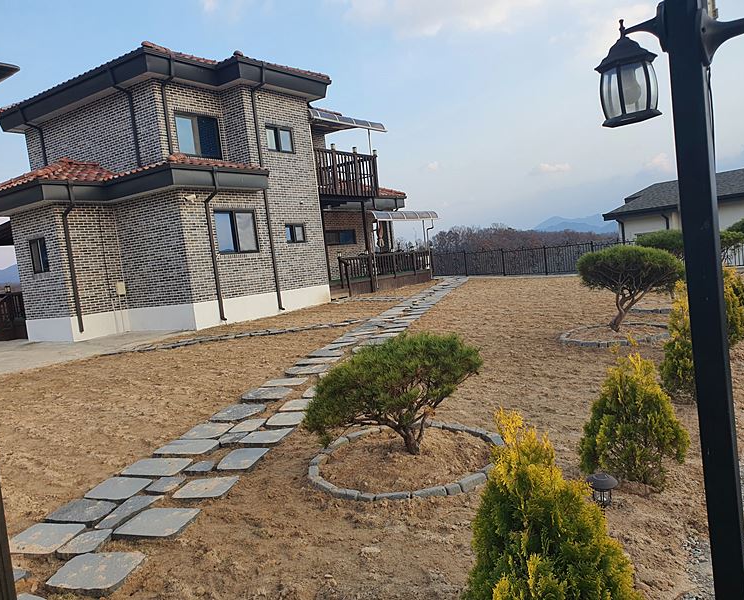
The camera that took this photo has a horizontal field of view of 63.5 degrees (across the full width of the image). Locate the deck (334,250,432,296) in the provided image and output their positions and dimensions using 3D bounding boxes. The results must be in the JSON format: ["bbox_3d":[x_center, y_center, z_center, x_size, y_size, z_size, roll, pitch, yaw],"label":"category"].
[{"bbox_3d":[-0.319,-1.090,24.932,2.600,1.500,7.500,-4,5,34],"label":"deck"}]

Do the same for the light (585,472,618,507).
[{"bbox_3d":[1.222,1.009,3.191,0.176,0.159,0.176,-5,4,19],"label":"light"}]

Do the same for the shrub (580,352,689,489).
[{"bbox_3d":[1.497,0.665,3.417,0.608,0.745,0.608,-5,5,23],"label":"shrub"}]

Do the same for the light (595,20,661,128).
[{"bbox_3d":[0.648,-0.574,1.511,0.154,0.247,0.154,-5,5,25],"label":"light"}]

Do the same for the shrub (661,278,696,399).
[{"bbox_3d":[2.575,0.323,4.864,0.538,0.969,0.538,-4,5,28],"label":"shrub"}]

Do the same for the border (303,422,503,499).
[{"bbox_3d":[0.244,1.080,4.216,1.373,0.100,1.373,-6,4,2],"label":"border"}]

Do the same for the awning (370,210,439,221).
[{"bbox_3d":[1.088,-3.625,26.345,1.650,0.460,5.400,-4,5,34],"label":"awning"}]

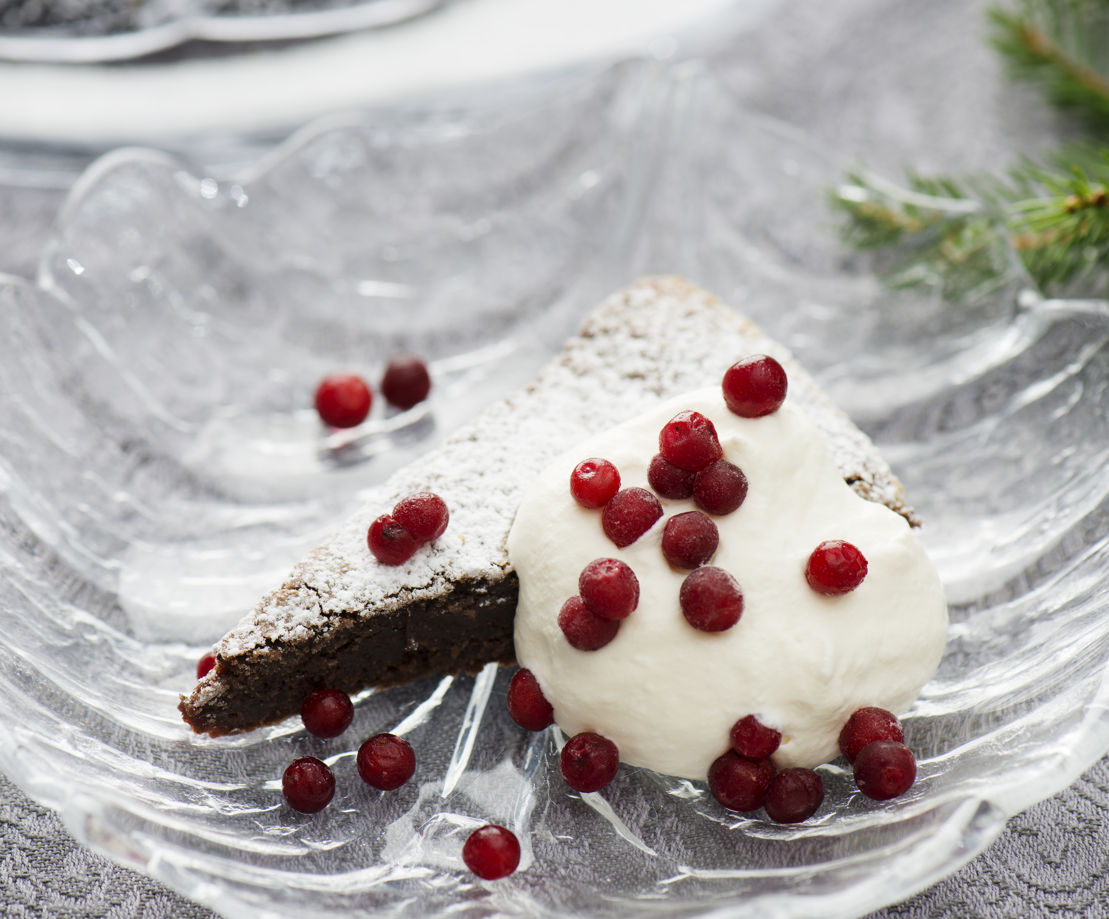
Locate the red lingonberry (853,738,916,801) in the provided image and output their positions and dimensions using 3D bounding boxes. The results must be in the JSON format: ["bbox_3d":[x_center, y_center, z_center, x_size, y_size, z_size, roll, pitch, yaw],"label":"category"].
[{"bbox_3d":[0.049,0.046,0.597,0.009,0.009,0.009,0,41,0],"label":"red lingonberry"}]

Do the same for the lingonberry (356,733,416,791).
[{"bbox_3d":[-0.025,0.045,0.602,0.009,0.008,0.009,0,41,0],"label":"lingonberry"}]

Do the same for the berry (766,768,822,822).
[{"bbox_3d":[0.035,0.050,0.595,0.009,0.008,0.009,0,41,0],"label":"berry"}]

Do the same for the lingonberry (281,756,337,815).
[{"bbox_3d":[-0.037,0.048,0.597,0.008,0.008,0.008,0,41,0],"label":"lingonberry"}]

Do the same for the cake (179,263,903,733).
[{"bbox_3d":[-0.006,0.014,0.629,0.115,0.018,0.068,-25,47,-26],"label":"cake"}]

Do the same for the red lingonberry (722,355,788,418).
[{"bbox_3d":[0.031,-0.011,0.630,0.010,0.010,0.010,0,41,0],"label":"red lingonberry"}]

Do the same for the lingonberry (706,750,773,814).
[{"bbox_3d":[0.027,0.048,0.598,0.009,0.009,0.009,0,41,0],"label":"lingonberry"}]

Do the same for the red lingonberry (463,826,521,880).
[{"bbox_3d":[-0.009,0.057,0.587,0.008,0.008,0.008,0,41,0],"label":"red lingonberry"}]

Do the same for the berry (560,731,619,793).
[{"bbox_3d":[0.005,0.045,0.602,0.009,0.009,0.009,0,41,0],"label":"berry"}]

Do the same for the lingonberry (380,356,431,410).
[{"bbox_3d":[-0.024,-0.013,0.655,0.008,0.008,0.008,0,41,0],"label":"lingonberry"}]

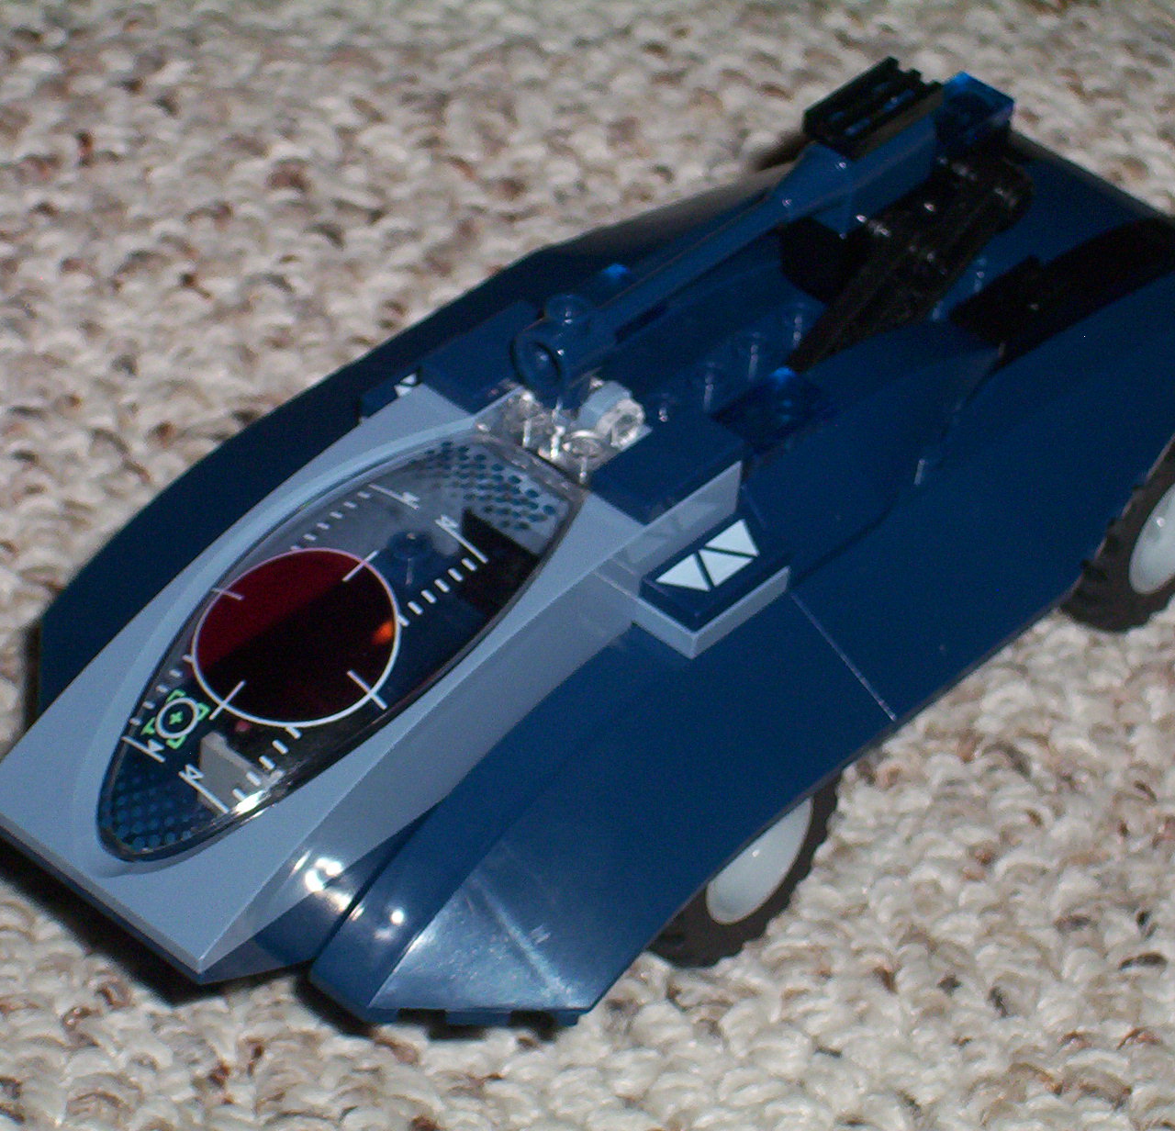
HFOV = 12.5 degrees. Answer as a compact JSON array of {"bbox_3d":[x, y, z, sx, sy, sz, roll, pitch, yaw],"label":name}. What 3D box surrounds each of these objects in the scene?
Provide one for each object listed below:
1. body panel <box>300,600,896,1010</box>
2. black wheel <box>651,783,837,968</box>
[{"bbox_3d":[0.002,0.027,0.563,0.025,0.019,0.065,33,48,26],"label":"body panel"},{"bbox_3d":[0.014,0.029,0.600,0.014,0.030,0.030,33,48,26],"label":"black wheel"}]

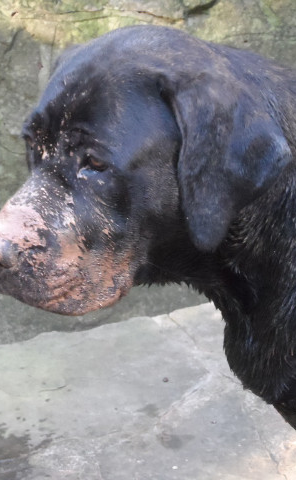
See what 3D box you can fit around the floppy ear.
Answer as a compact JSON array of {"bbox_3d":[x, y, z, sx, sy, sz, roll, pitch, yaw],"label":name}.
[{"bbox_3d":[0.063,-0.063,1.800,0.100,0.140,0.055,-3,12,-15],"label":"floppy ear"}]

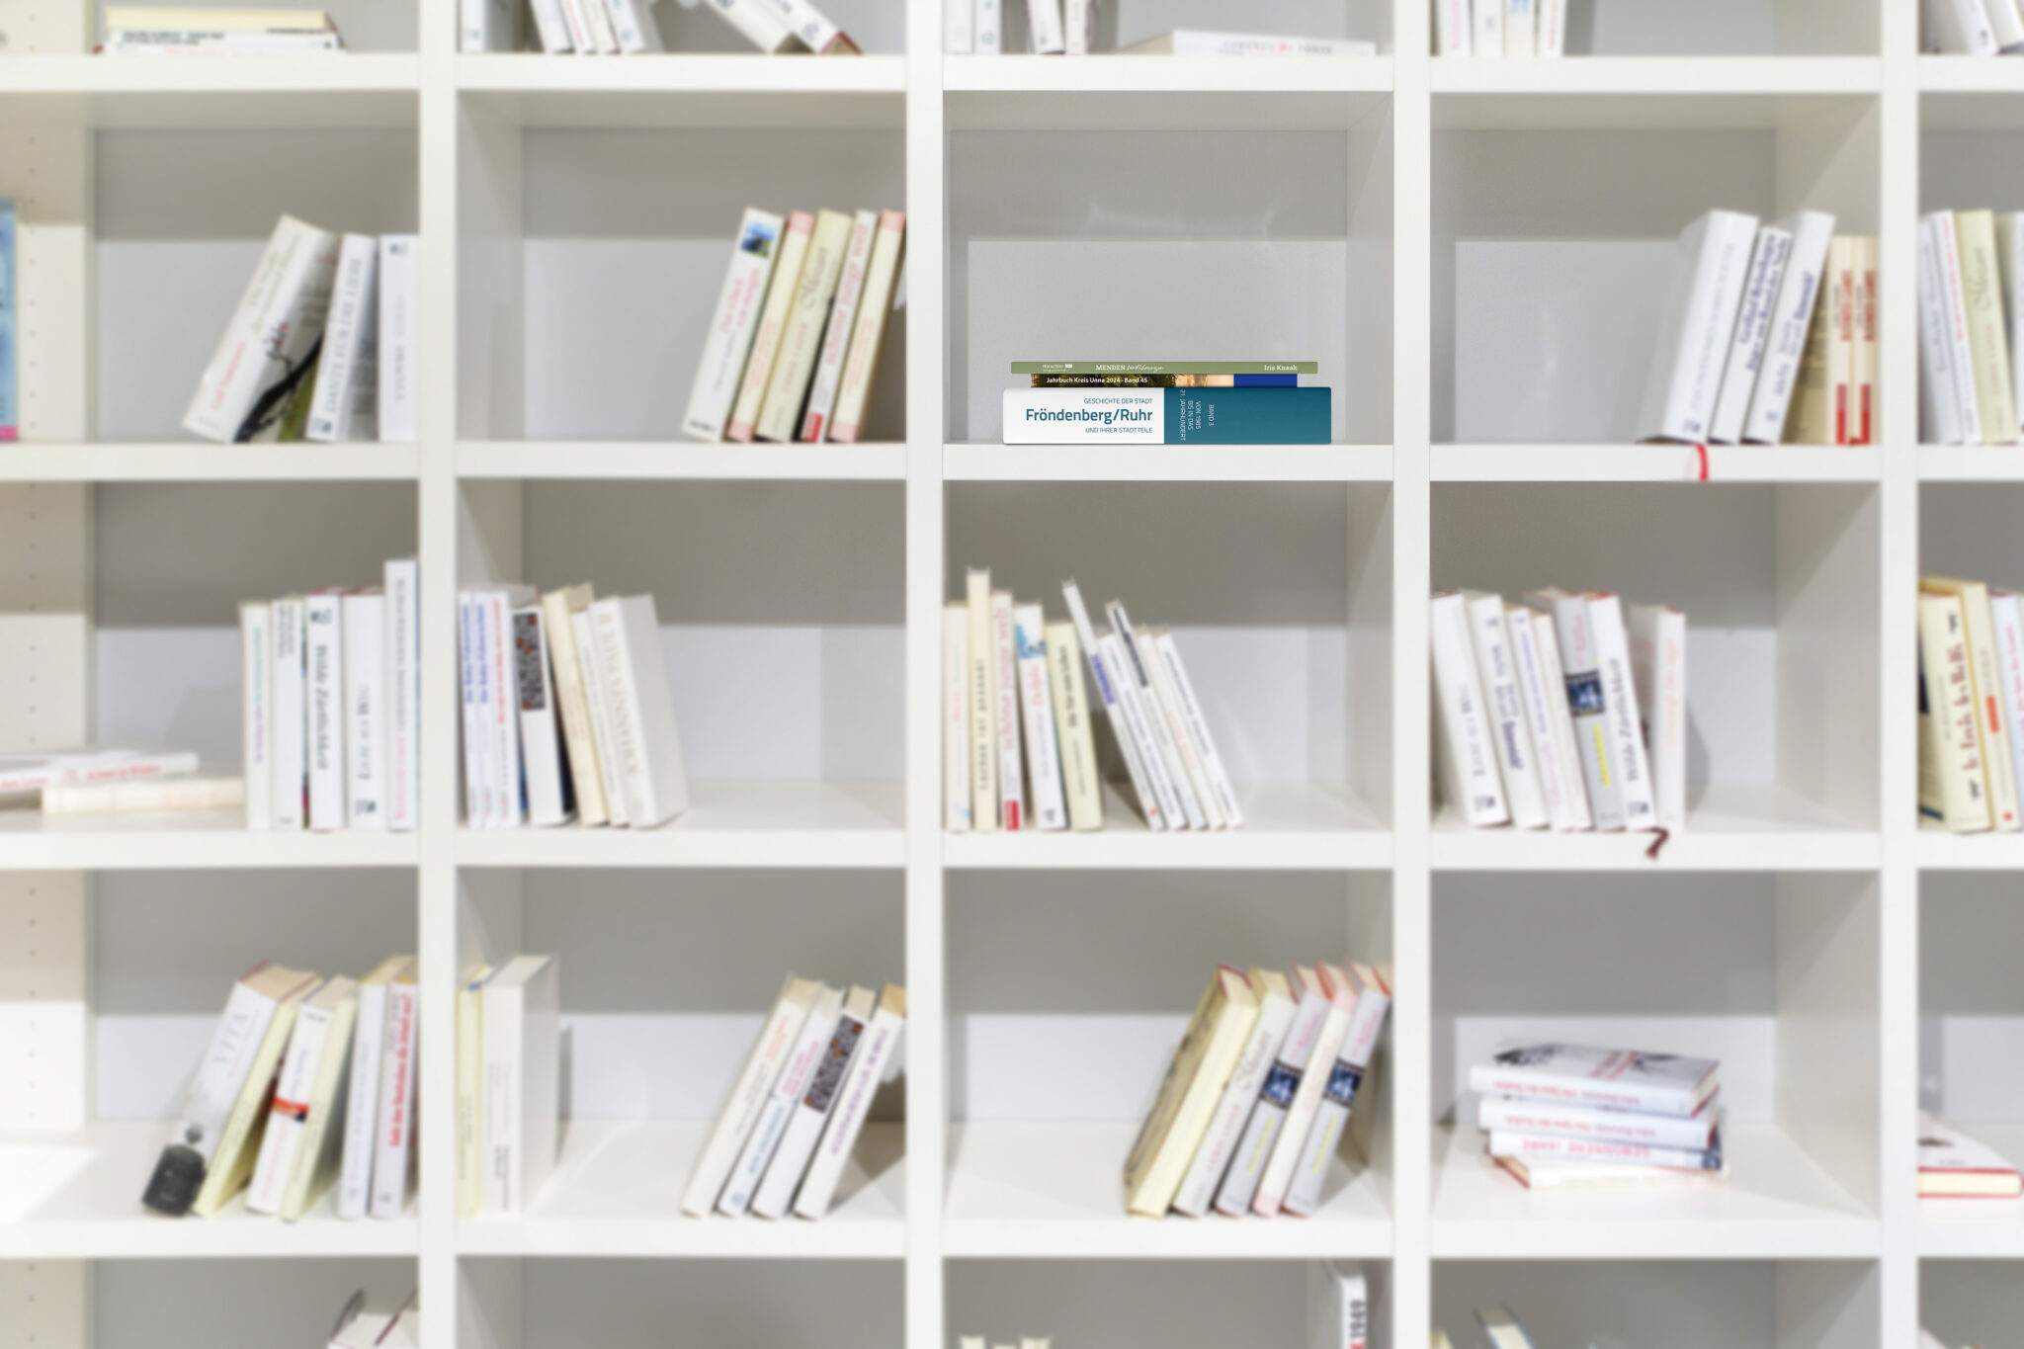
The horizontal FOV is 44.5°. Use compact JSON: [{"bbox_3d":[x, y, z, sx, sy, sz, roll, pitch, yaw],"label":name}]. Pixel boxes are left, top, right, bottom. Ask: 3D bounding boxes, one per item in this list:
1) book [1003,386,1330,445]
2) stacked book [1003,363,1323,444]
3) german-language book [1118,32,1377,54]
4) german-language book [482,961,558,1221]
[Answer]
[{"bbox_3d":[0.143,-0.244,2.385,0.302,0.053,0.210,0,4,0],"label":"book"},{"bbox_3d":[0.143,-0.257,2.385,0.302,0.077,0.210,0,4,0],"label":"stacked book"},{"bbox_3d":[0.224,-0.597,2.406,0.213,0.027,0.140,-1,4,-20],"label":"german-language book"},{"bbox_3d":[-0.469,0.390,2.364,0.039,0.213,0.148,0,4,2],"label":"german-language book"}]

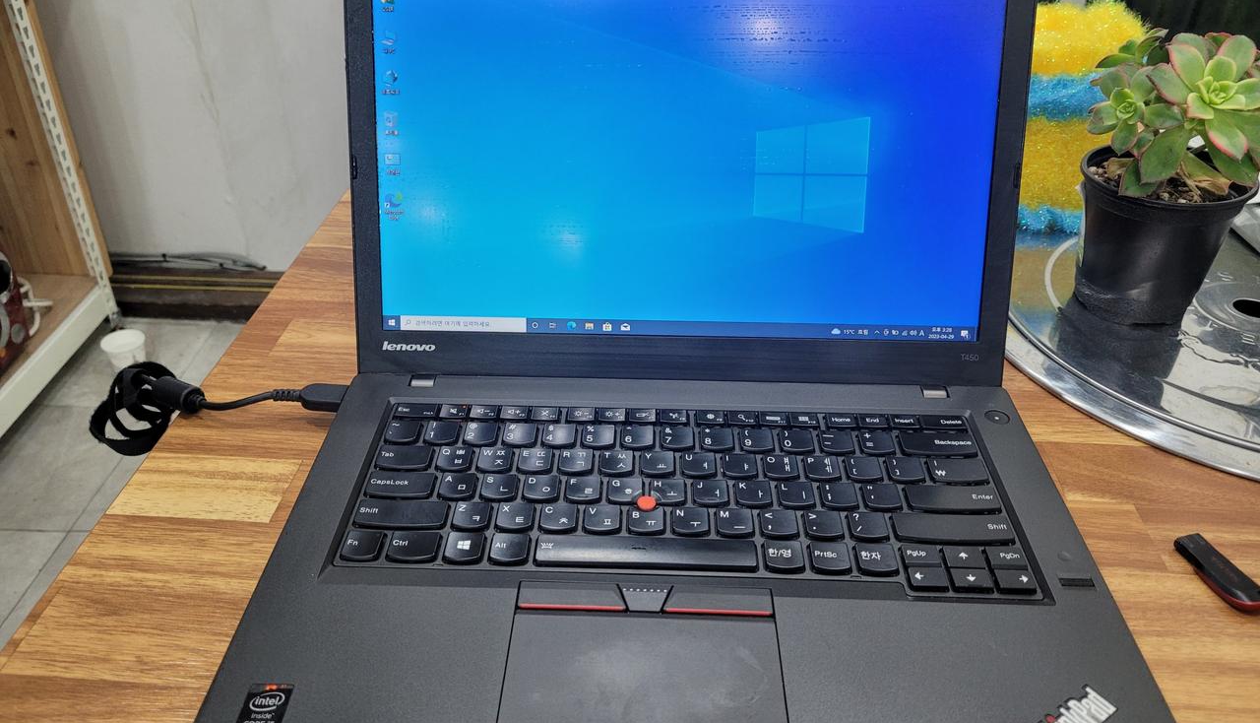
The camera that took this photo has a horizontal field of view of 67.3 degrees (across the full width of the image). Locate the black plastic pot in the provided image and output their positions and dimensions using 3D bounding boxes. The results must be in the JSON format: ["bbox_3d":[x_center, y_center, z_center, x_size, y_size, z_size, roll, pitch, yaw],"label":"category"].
[{"bbox_3d":[0.306,-0.074,0.556,0.090,0.085,0.090,0,35,0],"label":"black plastic pot"}]

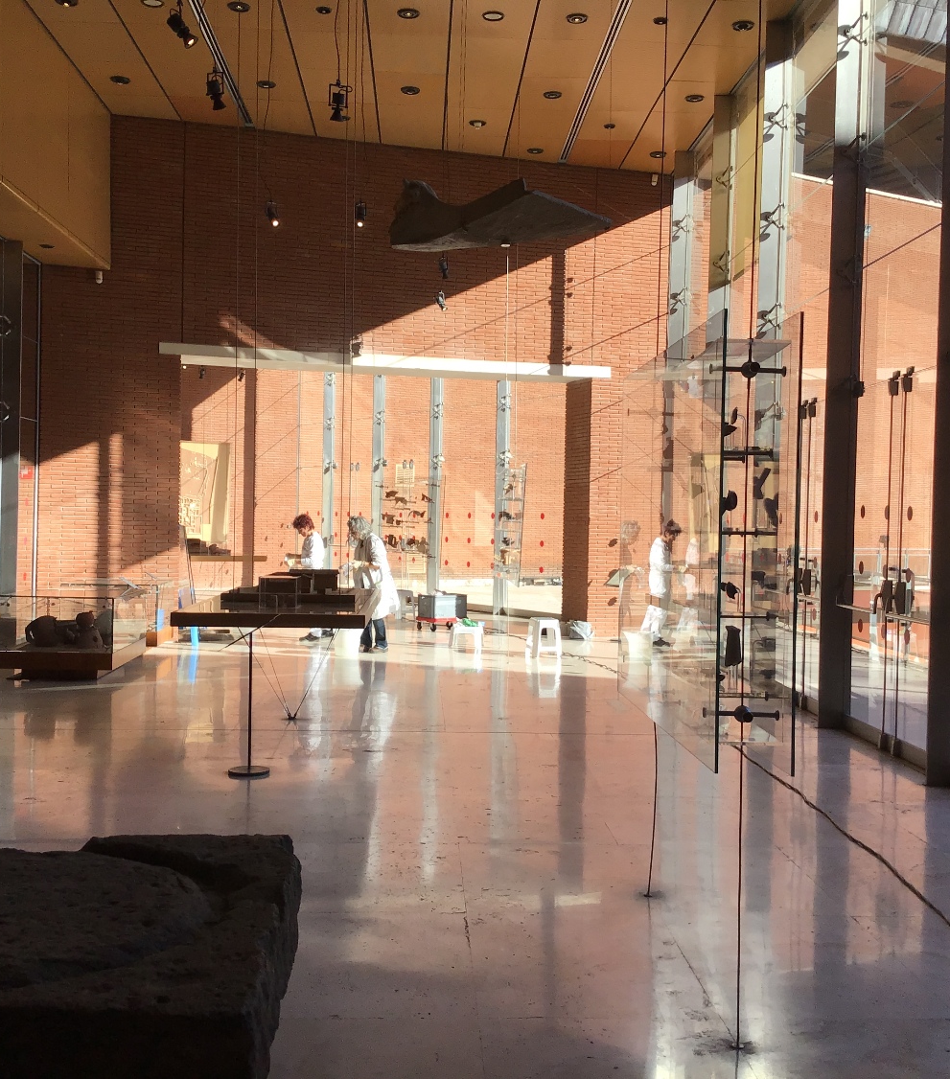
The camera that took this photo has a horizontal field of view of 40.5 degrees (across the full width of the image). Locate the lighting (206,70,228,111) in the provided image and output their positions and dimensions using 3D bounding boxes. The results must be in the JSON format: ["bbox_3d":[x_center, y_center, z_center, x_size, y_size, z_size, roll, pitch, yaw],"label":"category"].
[{"bbox_3d":[-1.404,-2.440,7.000,0.110,0.210,0.130,2,1,20],"label":"lighting"}]

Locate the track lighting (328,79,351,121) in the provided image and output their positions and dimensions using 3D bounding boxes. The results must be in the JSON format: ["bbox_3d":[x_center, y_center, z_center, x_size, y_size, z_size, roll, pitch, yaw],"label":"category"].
[{"bbox_3d":[-0.712,-2.317,6.800,0.120,0.220,0.130,1,1,6],"label":"track lighting"}]

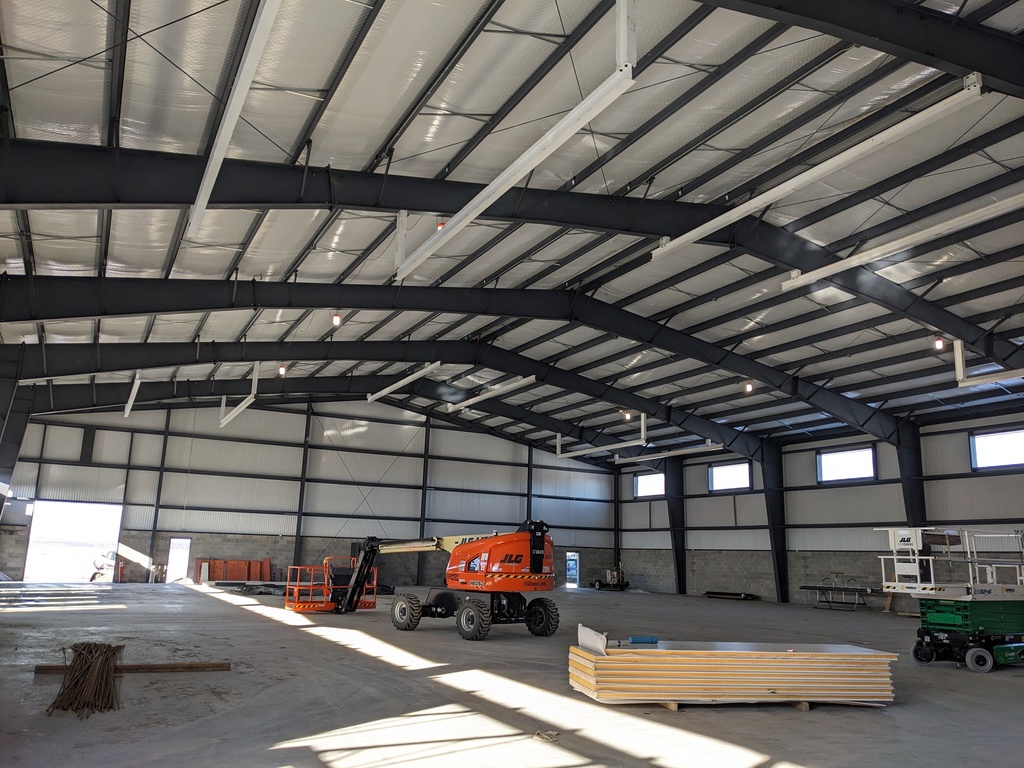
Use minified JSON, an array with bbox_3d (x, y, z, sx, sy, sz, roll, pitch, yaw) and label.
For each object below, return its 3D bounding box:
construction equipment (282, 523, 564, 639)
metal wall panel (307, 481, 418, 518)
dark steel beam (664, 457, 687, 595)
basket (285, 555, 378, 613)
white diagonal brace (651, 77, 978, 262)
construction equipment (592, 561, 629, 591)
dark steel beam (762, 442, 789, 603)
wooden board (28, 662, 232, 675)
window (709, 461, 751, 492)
[{"bbox_3d":[-2.510,4.937,20.918,2.450,2.620,8.860,12,-16,-41],"label":"construction equipment"},{"bbox_3d":[-8.282,6.635,44.847,6.850,1.600,0.100,8,-14,-27],"label":"metal wall panel"},{"bbox_3d":[9.515,8.139,46.139,1.180,7.700,0.280,8,-14,-27],"label":"dark steel beam"},{"bbox_3d":[-5.257,5.912,23.654,2.460,1.460,0.920,12,-16,-41],"label":"basket"},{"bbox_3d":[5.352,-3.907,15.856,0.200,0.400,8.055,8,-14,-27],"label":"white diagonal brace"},{"bbox_3d":[5.825,11.358,47.360,1.700,1.700,1.600,8,-14,-27],"label":"construction equipment"},{"bbox_3d":[13.036,6.792,39.516,1.180,7.760,0.280,8,-14,-27],"label":"dark steel beam"},{"bbox_3d":[-5.428,4.131,11.580,2.590,0.090,0.100,6,-13,-19],"label":"wooden board"},{"bbox_3d":[11.902,5.111,43.670,0.200,1.520,3.100,8,-14,-27],"label":"window"}]

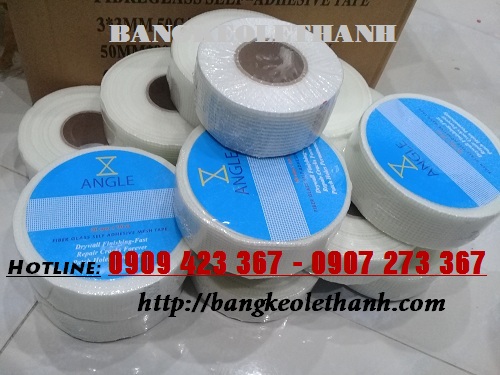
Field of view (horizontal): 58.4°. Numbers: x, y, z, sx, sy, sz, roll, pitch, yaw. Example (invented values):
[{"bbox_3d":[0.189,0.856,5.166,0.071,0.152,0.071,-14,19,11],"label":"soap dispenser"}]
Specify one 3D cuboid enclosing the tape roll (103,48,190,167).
[{"bbox_3d":[-0.075,-0.077,0.449,0.138,0.050,0.138,2,53,-10],"label":"tape roll"}]

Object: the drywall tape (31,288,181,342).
[{"bbox_3d":[-0.128,0.067,0.420,0.139,0.049,0.139,-4,54,-18],"label":"drywall tape"}]

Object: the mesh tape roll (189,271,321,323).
[{"bbox_3d":[0.006,0.056,0.451,0.145,0.052,0.145,14,51,2],"label":"mesh tape roll"}]

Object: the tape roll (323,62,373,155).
[{"bbox_3d":[0.062,-0.090,0.496,0.138,0.050,0.138,5,55,-7],"label":"tape roll"}]

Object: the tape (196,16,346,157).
[{"bbox_3d":[0.014,-0.086,0.378,0.117,0.051,0.117,5,53,-6],"label":"tape"}]

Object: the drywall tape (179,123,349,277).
[{"bbox_3d":[0.009,0.002,0.372,0.139,0.049,0.139,5,51,-6],"label":"drywall tape"}]

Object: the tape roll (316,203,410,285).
[{"bbox_3d":[0.093,0.017,0.437,0.147,0.047,0.147,5,52,-7],"label":"tape roll"}]

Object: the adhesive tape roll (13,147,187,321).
[{"bbox_3d":[-0.117,0.035,0.383,0.144,0.052,0.144,-5,54,-17],"label":"adhesive tape roll"}]

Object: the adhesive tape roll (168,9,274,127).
[{"bbox_3d":[-0.009,-0.120,0.464,0.142,0.050,0.142,8,53,-3],"label":"adhesive tape roll"}]

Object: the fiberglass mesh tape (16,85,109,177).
[{"bbox_3d":[-0.170,-0.045,0.485,0.138,0.050,0.138,-11,56,-18],"label":"fiberglass mesh tape"}]

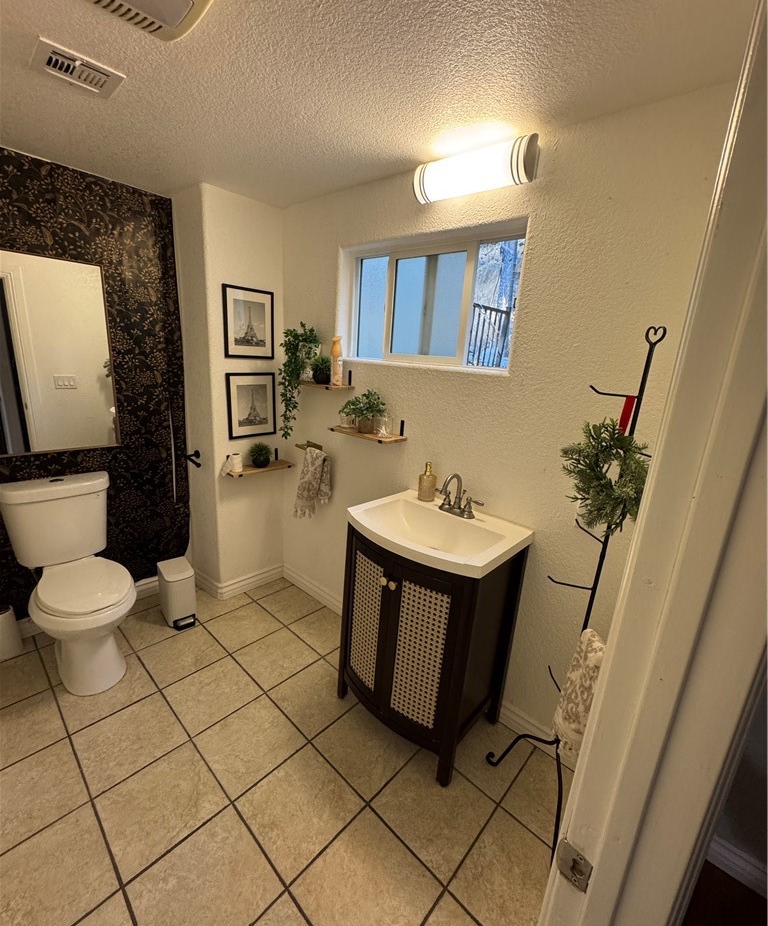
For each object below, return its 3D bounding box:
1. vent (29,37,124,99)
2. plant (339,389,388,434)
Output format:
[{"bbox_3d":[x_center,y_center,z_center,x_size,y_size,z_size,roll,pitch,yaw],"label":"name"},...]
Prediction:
[{"bbox_3d":[-0.860,-1.101,1.164,0.186,0.018,0.191,17,20,41],"label":"vent"},{"bbox_3d":[-0.106,-0.250,1.988,0.250,0.200,0.160,16,20,39],"label":"plant"}]

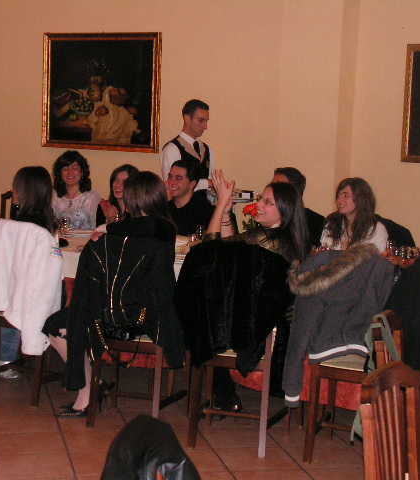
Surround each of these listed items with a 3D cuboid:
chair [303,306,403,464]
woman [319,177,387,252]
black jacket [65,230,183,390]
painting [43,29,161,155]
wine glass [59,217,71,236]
[{"bbox_3d":[0.703,0.540,4.902,0.420,0.970,0.500,5,7,25],"label":"chair"},{"bbox_3d":[0.793,0.247,6.343,0.460,1.240,0.720,5,7,27],"label":"woman"},{"bbox_3d":[-0.400,0.319,5.188,0.520,0.720,0.280,4,7,18],"label":"black jacket"},{"bbox_3d":[-0.900,-1.209,8.602,1.120,0.955,0.060,5,7,27],"label":"painting"},{"bbox_3d":[-0.963,-0.089,7.036,0.075,0.130,0.075,2,6,0],"label":"wine glass"}]

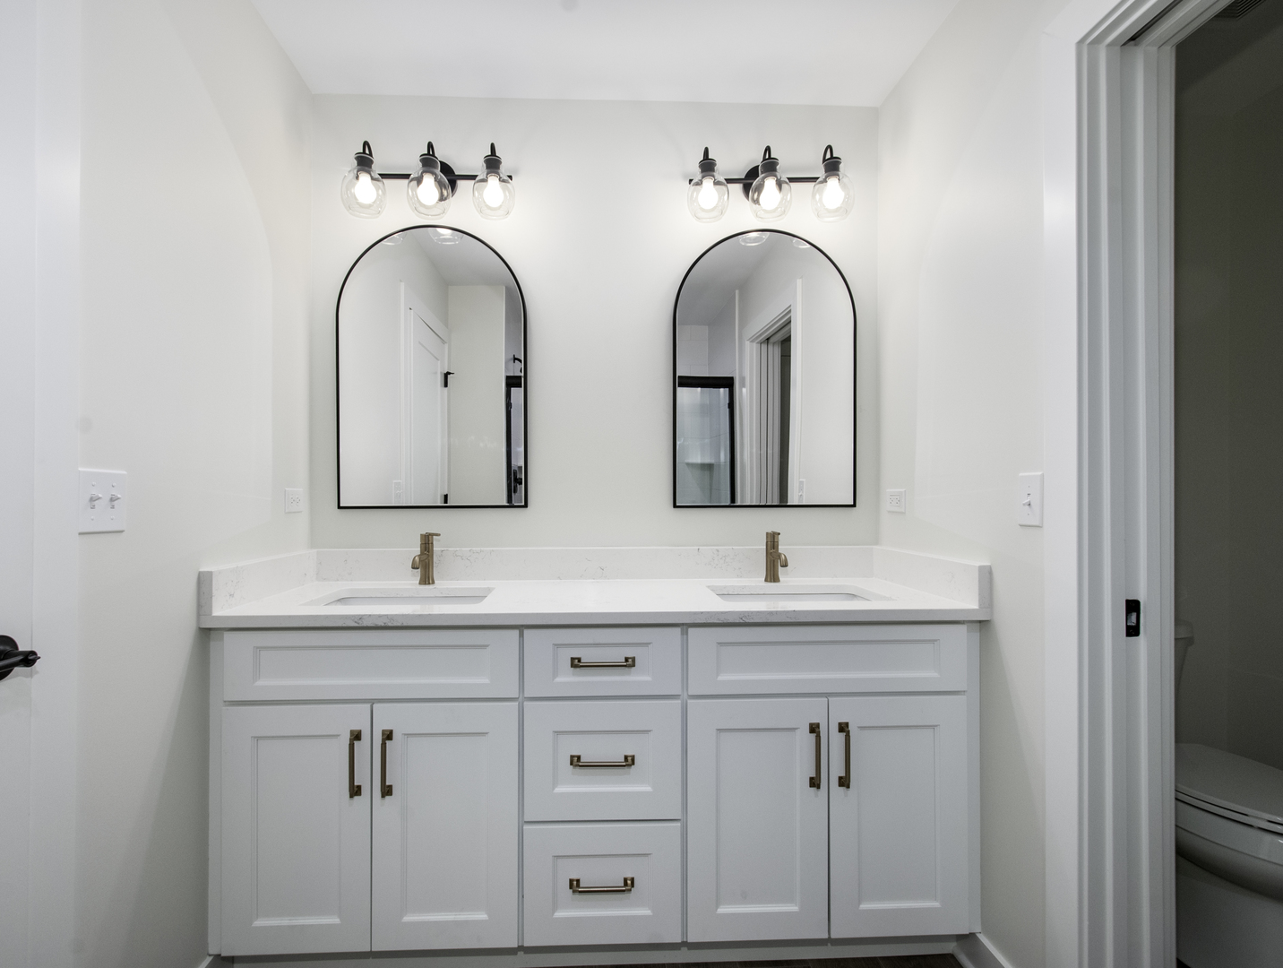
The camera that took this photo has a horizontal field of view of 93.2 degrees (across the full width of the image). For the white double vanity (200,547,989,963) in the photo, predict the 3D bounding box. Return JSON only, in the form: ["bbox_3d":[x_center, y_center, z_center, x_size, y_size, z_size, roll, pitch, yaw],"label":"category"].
[{"bbox_3d":[-0.100,0.700,1.676,1.851,1.001,0.528,0,0,-2],"label":"white double vanity"}]

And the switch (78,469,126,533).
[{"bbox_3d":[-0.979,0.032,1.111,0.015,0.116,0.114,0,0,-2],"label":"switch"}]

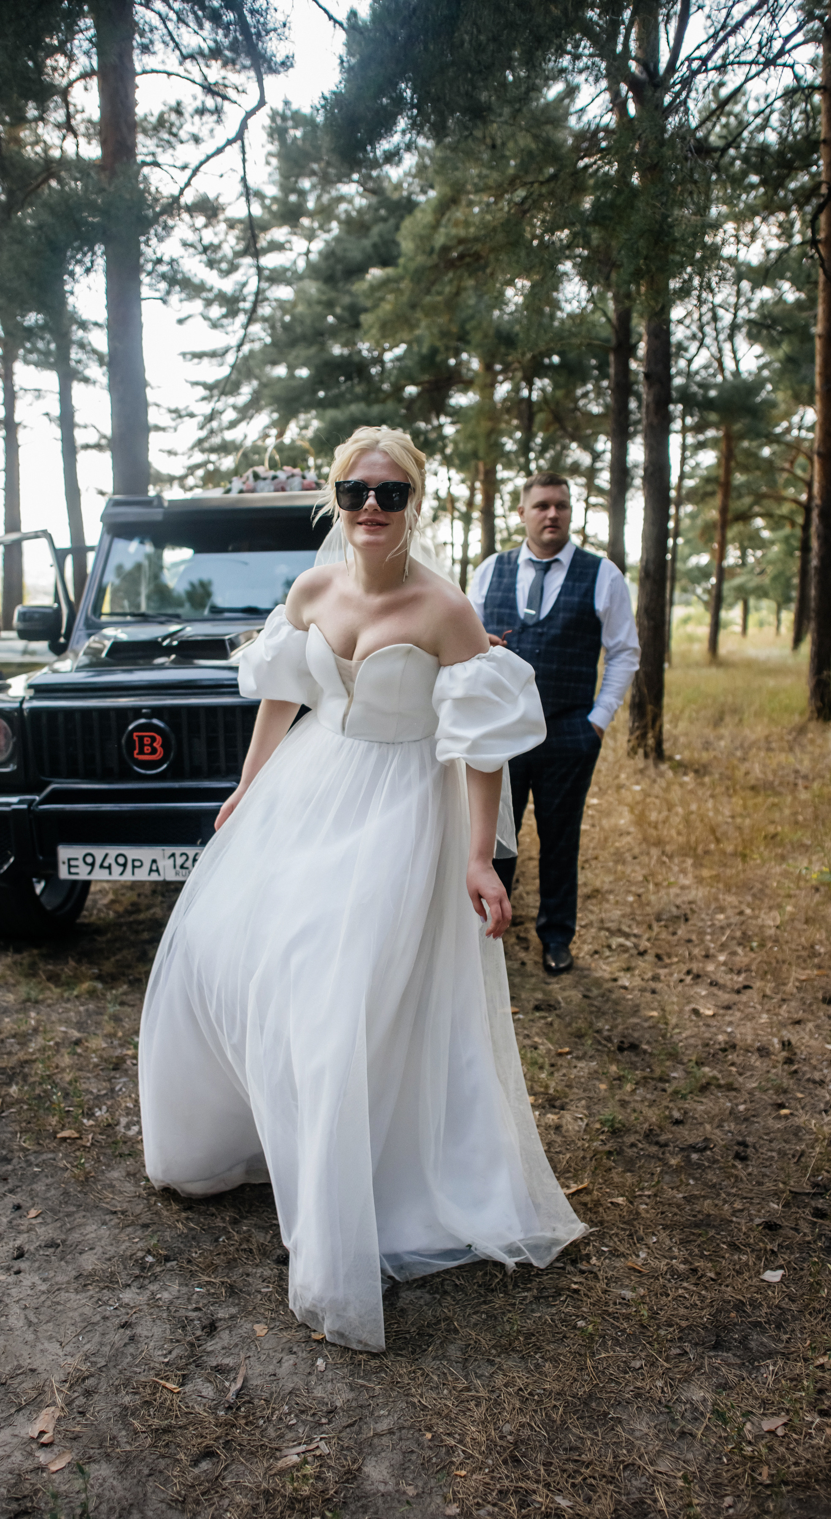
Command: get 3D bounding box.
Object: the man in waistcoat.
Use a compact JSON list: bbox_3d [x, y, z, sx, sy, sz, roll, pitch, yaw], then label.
[{"bbox_3d":[0.505,-0.128,3.803,0.610,1.820,0.420,4,10,20],"label":"man in waistcoat"}]

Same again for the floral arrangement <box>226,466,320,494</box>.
[{"bbox_3d":[-0.770,-1.504,5.475,0.540,0.190,0.360,1,10,3],"label":"floral arrangement"}]

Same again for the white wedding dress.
[{"bbox_3d":[-0.107,0.364,2.264,0.990,1.370,0.880,3,10,15],"label":"white wedding dress"}]

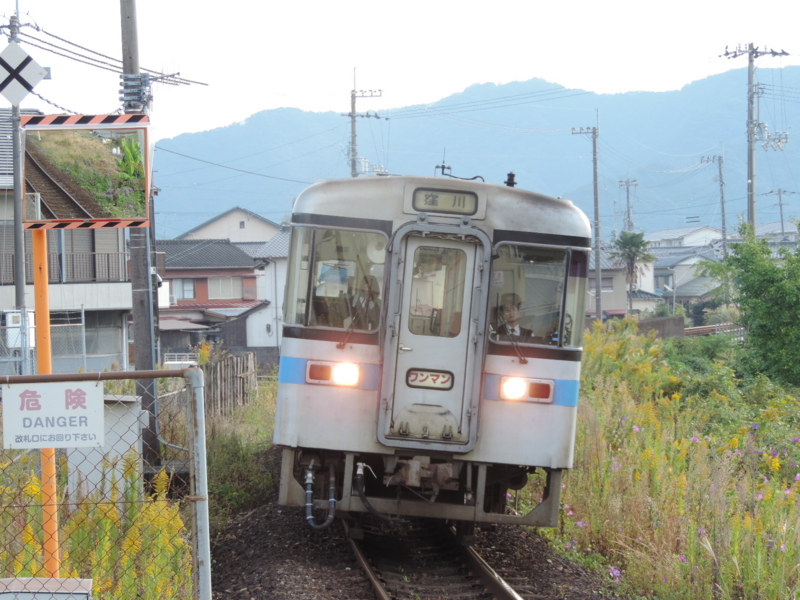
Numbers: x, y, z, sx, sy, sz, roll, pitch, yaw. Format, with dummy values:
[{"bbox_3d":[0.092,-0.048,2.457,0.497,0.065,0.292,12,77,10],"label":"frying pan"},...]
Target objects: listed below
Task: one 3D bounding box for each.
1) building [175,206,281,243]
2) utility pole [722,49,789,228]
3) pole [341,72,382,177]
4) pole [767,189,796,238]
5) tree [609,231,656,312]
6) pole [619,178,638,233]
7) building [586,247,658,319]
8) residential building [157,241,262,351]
[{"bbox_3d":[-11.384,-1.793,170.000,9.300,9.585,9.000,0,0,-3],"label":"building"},{"bbox_3d":[14.251,-3.717,97.000,2.700,13.033,1.000,0,0,0],"label":"utility pole"},{"bbox_3d":[-1.872,-4.168,118.000,2.000,13.936,0.800,0,0,0],"label":"pole"},{"bbox_3d":[31.998,-3.285,203.000,2.000,12.169,0.700,0,0,0],"label":"pole"},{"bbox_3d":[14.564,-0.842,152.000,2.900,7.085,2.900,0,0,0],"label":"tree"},{"bbox_3d":[18.362,-3.502,195.000,1.550,12.604,0.600,0,0,0],"label":"pole"},{"bbox_3d":[16.530,-0.631,187.000,6.800,7.061,7.000,0,0,-6],"label":"building"},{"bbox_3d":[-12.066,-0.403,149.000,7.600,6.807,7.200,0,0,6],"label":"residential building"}]

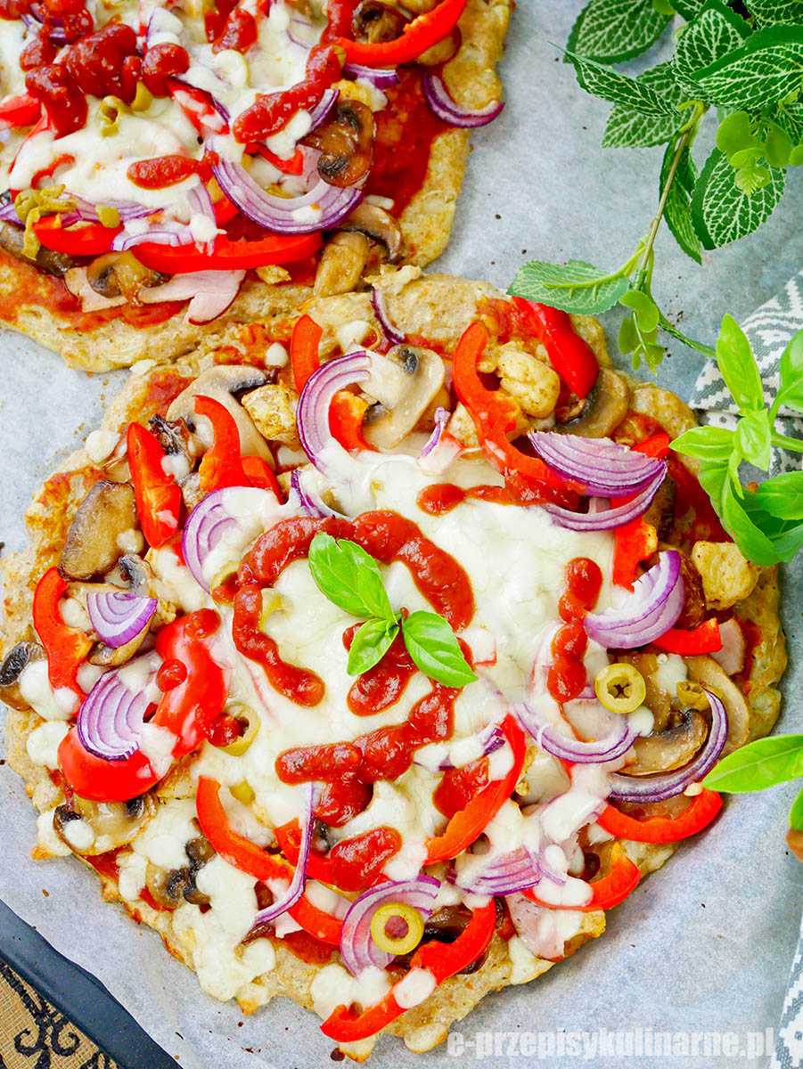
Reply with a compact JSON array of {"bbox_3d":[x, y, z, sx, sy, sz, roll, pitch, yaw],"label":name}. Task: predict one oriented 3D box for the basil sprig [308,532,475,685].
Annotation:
[{"bbox_3d":[-0.010,0.032,0.468,0.039,0.018,0.082,-42,73,-16],"label":"basil sprig"}]

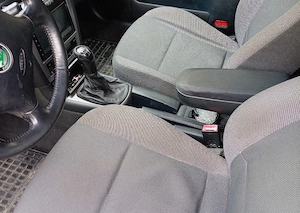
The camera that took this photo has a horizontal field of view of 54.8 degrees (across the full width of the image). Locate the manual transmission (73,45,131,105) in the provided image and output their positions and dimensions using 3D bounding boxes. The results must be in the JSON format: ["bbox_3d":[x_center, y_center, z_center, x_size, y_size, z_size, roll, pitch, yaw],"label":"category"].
[{"bbox_3d":[-0.157,-0.130,0.970,0.170,0.170,0.140,13,45,15],"label":"manual transmission"}]

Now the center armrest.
[{"bbox_3d":[0.247,-0.034,0.867,0.330,0.090,0.125,9,44,18],"label":"center armrest"}]

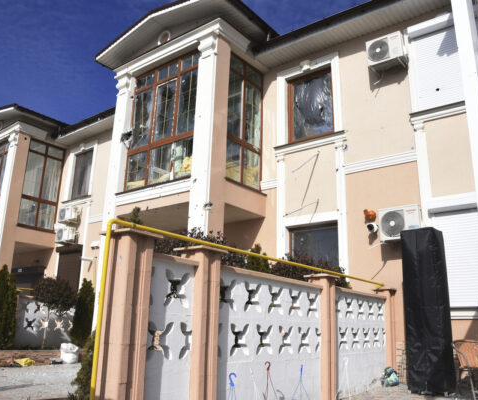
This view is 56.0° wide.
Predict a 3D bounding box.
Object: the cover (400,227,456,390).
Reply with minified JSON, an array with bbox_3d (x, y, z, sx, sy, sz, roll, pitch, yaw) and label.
[{"bbox_3d":[2.725,1.562,6.497,0.505,2.252,0.485,-10,-19,36],"label":"cover"}]

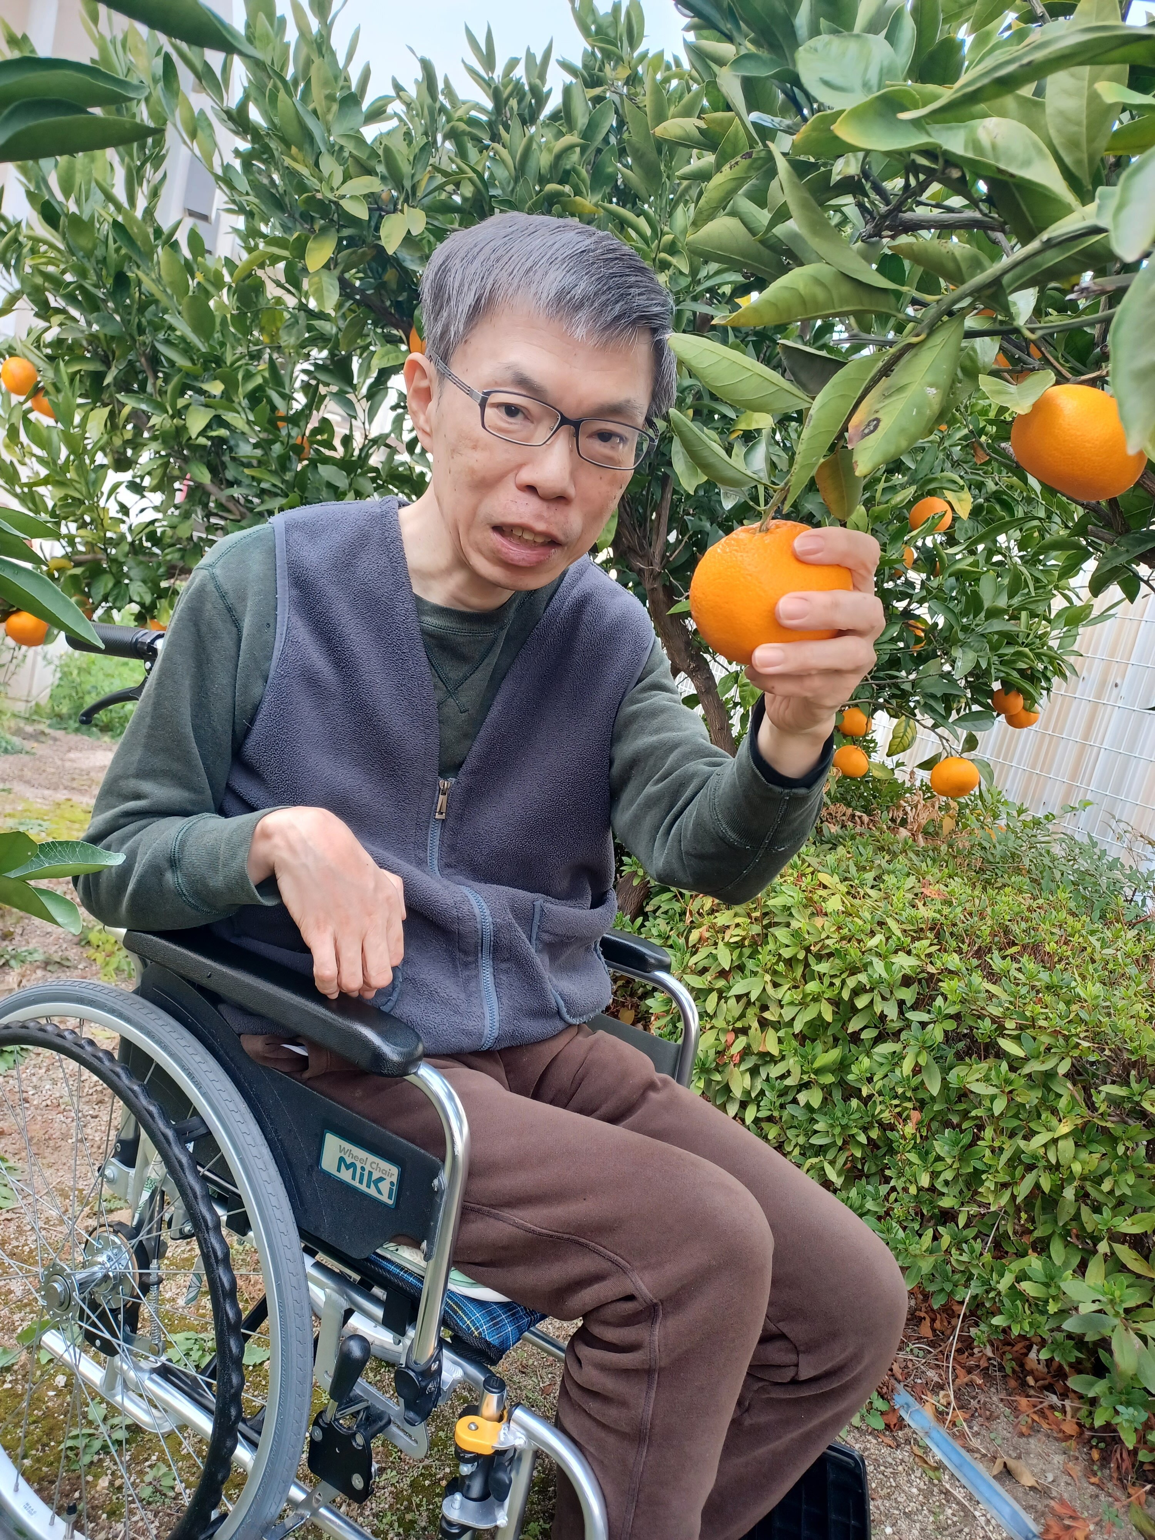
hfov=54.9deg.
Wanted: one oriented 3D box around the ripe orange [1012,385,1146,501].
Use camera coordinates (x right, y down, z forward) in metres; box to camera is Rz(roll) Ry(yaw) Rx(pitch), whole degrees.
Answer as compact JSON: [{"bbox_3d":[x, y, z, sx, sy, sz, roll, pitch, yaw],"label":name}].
[{"bbox_3d":[0.284,-0.185,0.630,0.077,0.067,0.077,13,11,0],"label":"ripe orange"}]

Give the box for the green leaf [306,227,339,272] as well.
[{"bbox_3d":[-0.369,-0.749,1.600,0.042,0.070,0.022,24,6,-13],"label":"green leaf"}]

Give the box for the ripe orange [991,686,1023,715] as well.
[{"bbox_3d":[0.967,-0.155,2.500,0.070,0.062,0.070,13,11,0],"label":"ripe orange"}]

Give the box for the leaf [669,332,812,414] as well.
[{"bbox_3d":[0.073,-0.178,0.500,0.072,0.028,0.025,27,15,3],"label":"leaf"}]

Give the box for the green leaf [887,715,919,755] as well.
[{"bbox_3d":[0.438,-0.047,1.500,0.036,0.056,0.022,26,6,8],"label":"green leaf"}]

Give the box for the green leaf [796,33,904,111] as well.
[{"bbox_3d":[0.140,-0.358,0.570,0.054,0.038,0.027,3,12,-1],"label":"green leaf"}]

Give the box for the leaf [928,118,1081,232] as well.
[{"bbox_3d":[0.199,-0.279,0.520,0.075,0.045,0.040,13,11,0],"label":"leaf"}]

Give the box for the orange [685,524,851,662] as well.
[{"bbox_3d":[0.093,-0.085,0.535,0.077,0.067,0.077,8,14,0],"label":"orange"}]

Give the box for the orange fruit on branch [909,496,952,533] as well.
[{"bbox_3d":[0.533,-0.384,1.680,0.066,0.058,0.066,13,14,15],"label":"orange fruit on branch"}]

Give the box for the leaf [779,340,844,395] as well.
[{"bbox_3d":[0.126,-0.208,0.580,0.062,0.042,0.035,13,11,0],"label":"leaf"}]

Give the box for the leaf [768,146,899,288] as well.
[{"bbox_3d":[0.115,-0.248,0.500,0.085,0.026,0.030,49,-4,0],"label":"leaf"}]

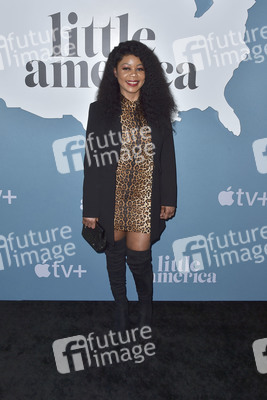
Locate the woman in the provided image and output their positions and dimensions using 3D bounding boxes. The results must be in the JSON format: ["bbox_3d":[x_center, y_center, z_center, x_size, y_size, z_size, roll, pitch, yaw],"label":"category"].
[{"bbox_3d":[-0.026,-0.058,2.250,0.550,1.660,0.380,-2,13,-10],"label":"woman"}]

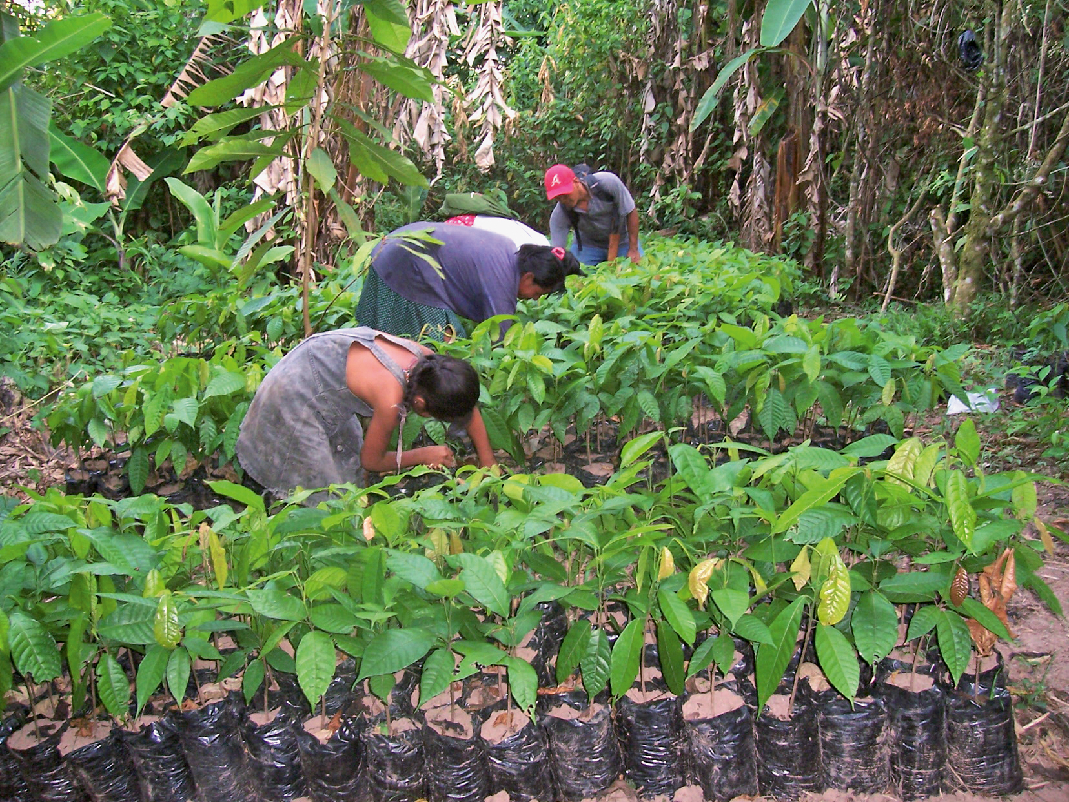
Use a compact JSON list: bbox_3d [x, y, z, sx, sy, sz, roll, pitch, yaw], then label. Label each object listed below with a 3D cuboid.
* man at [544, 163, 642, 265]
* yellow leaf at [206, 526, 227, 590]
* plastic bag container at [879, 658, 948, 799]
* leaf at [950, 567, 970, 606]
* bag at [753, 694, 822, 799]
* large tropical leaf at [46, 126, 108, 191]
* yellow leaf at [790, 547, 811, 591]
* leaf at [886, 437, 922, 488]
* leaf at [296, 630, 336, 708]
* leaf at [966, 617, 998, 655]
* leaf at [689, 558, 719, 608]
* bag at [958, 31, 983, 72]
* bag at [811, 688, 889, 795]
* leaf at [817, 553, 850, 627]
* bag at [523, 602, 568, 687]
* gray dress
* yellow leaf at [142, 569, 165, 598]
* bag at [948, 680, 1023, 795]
[{"bbox_3d":[0.325,-0.695,5.573,0.460,1.160,0.500,4,12,18],"label":"man"},{"bbox_3d":[-0.666,0.328,2.200,0.042,0.130,0.025,-12,11,2],"label":"yellow leaf"},{"bbox_3d":[0.622,0.545,1.720,0.100,0.175,0.100,0,12,0],"label":"plastic bag container"},{"bbox_3d":[0.692,0.302,1.710,0.031,0.064,0.015,8,11,4],"label":"leaf"},{"bbox_3d":[0.436,0.593,1.809,0.110,0.150,0.110,0,12,0],"label":"bag"},{"bbox_3d":[-2.710,-1.442,6.200,0.400,0.420,0.200,-1,12,-6],"label":"large tropical leaf"},{"bbox_3d":[0.441,0.278,1.740,0.032,0.072,0.015,8,12,-13],"label":"yellow leaf"},{"bbox_3d":[0.773,0.132,2.200,0.075,0.110,0.045,2,12,12],"label":"leaf"},{"bbox_3d":[-0.364,0.448,1.750,0.067,0.130,0.045,0,12,0],"label":"leaf"},{"bbox_3d":[0.750,0.394,1.760,0.050,0.063,0.030,-4,11,1],"label":"leaf"},{"bbox_3d":[0.280,0.302,1.740,0.042,0.084,0.025,17,11,-3],"label":"leaf"},{"bbox_3d":[2.743,-2.202,6.600,0.160,0.260,0.140,0,12,0],"label":"bag"},{"bbox_3d":[0.552,0.587,1.830,0.116,0.150,0.116,0,12,0],"label":"bag"},{"bbox_3d":[0.481,0.304,1.690,0.050,0.115,0.025,7,11,1],"label":"leaf"},{"bbox_3d":[0.024,0.470,1.980,0.090,0.155,0.090,0,12,0],"label":"bag"},{"bbox_3d":[-0.573,0.041,2.920,0.460,0.430,0.340,-2,12,-12],"label":"gray dress"},{"bbox_3d":[-0.699,0.337,1.930,0.042,0.062,0.028,0,12,0],"label":"yellow leaf"},{"bbox_3d":[0.781,0.578,1.822,0.114,0.163,0.114,0,12,0],"label":"bag"}]

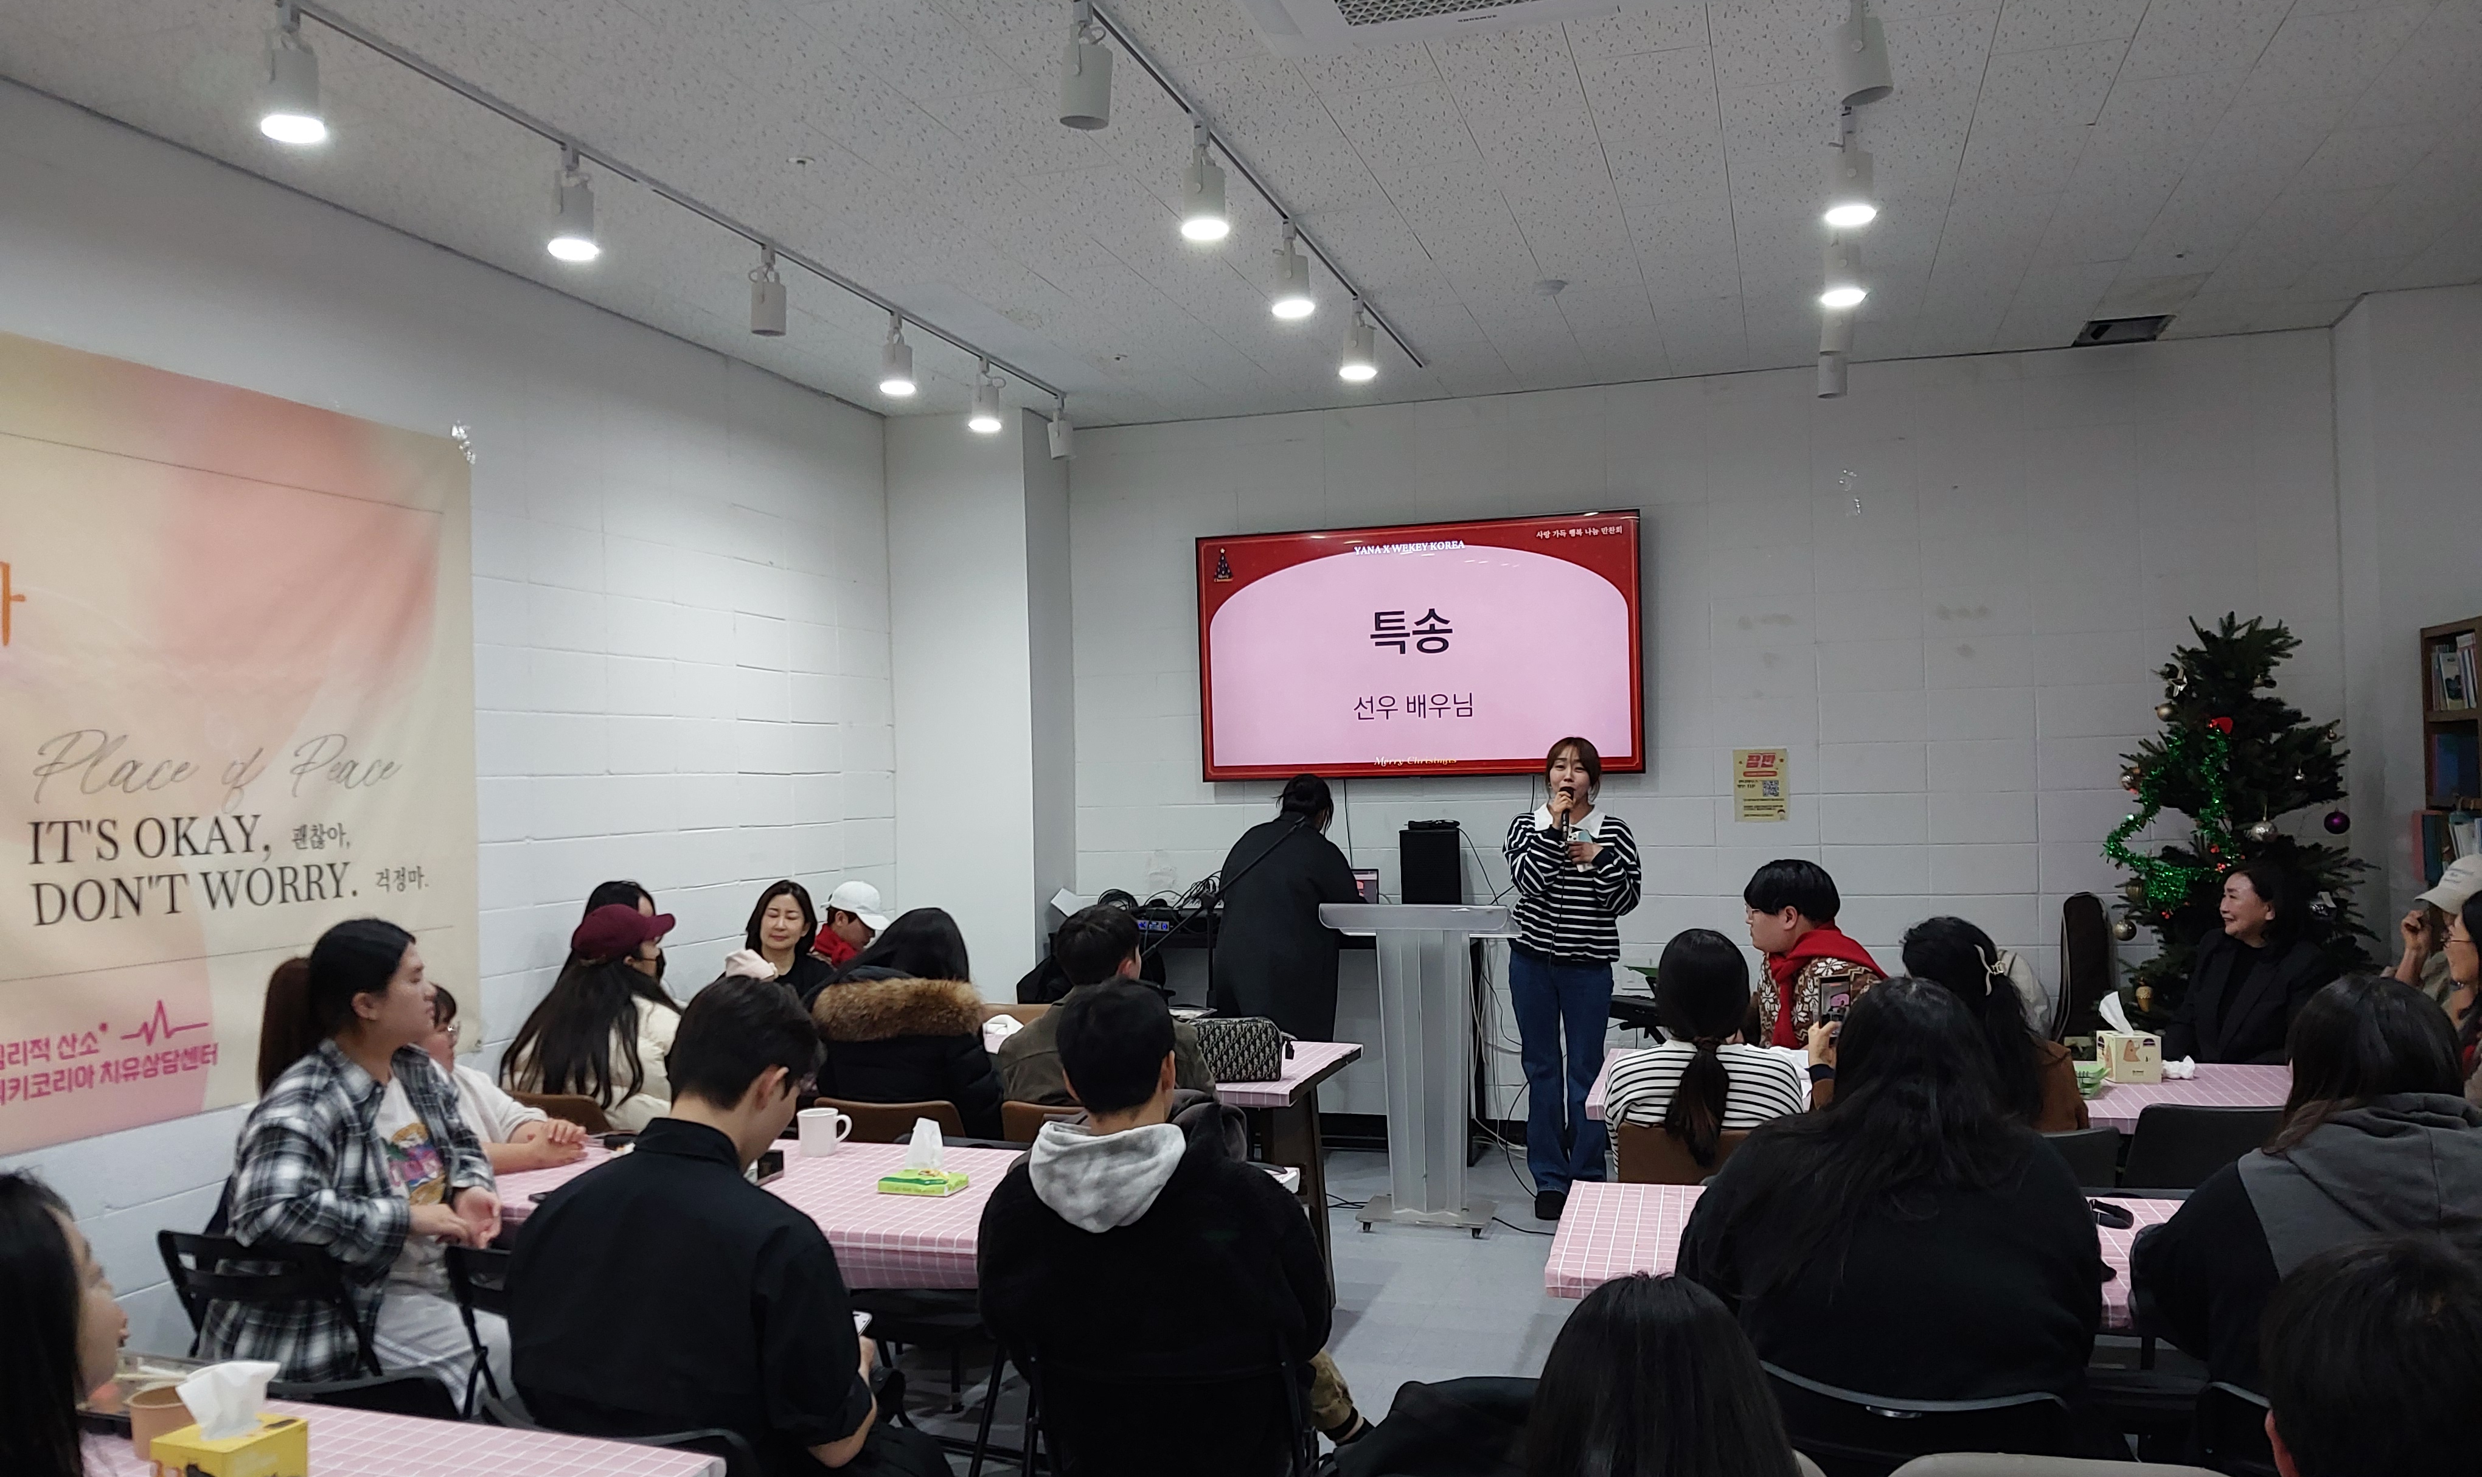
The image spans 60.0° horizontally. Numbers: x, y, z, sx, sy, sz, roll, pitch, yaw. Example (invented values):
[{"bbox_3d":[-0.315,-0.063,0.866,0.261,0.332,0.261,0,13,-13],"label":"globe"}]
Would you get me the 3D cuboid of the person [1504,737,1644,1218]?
[{"bbox_3d":[1.195,0.861,7.730,0.480,1.700,0.380,-1,-1,12],"label":"person"}]

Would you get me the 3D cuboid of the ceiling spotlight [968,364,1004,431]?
[{"bbox_3d":[-0.889,-1.187,7.500,0.110,0.220,0.110,-1,-1,0],"label":"ceiling spotlight"}]

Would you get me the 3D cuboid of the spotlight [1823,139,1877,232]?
[{"bbox_3d":[1.446,-1.349,5.099,0.100,0.240,0.100,-2,-1,14],"label":"spotlight"}]

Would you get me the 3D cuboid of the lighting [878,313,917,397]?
[{"bbox_3d":[-1.116,-1.251,7.010,0.100,0.245,0.100,-2,-1,14],"label":"lighting"}]

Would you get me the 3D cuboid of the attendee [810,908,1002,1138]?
[{"bbox_3d":[-0.760,1.078,5.640,0.500,1.280,0.800,-2,-1,13],"label":"attendee"}]

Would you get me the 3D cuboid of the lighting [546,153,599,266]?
[{"bbox_3d":[-1.626,-1.311,5.229,0.105,0.250,0.105,-2,-1,14],"label":"lighting"}]

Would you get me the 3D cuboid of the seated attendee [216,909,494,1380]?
[{"bbox_3d":[-1.600,1.026,4.030,0.680,1.330,0.520,-1,-1,-22],"label":"seated attendee"}]

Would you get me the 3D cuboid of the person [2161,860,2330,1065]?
[{"bbox_3d":[2.890,1.007,6.250,0.520,1.280,0.780,-2,-1,27],"label":"person"}]

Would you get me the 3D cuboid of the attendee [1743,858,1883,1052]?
[{"bbox_3d":[1.572,0.974,5.920,0.720,1.300,0.560,0,-2,-44],"label":"attendee"}]

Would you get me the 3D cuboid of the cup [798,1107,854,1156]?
[{"bbox_3d":[-0.949,0.902,4.920,0.120,0.098,0.088,-1,-1,8],"label":"cup"}]

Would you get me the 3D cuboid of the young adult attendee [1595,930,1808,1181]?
[{"bbox_3d":[1.050,1.033,4.860,0.480,1.220,0.720,-2,-1,9],"label":"young adult attendee"}]

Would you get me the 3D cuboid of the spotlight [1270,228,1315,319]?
[{"bbox_3d":[0.146,-1.298,5.961,0.100,0.245,0.100,-2,-1,14],"label":"spotlight"}]

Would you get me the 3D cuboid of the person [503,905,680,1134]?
[{"bbox_3d":[-1.620,1.078,5.550,0.520,1.280,0.720,-2,-1,42],"label":"person"}]

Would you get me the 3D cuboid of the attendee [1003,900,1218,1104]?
[{"bbox_3d":[-0.210,1.053,5.520,0.530,1.300,0.800,-2,-1,18],"label":"attendee"}]

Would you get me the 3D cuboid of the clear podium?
[{"bbox_3d":[0.634,1.141,7.520,0.650,1.120,0.410,-2,-1,16],"label":"clear podium"}]

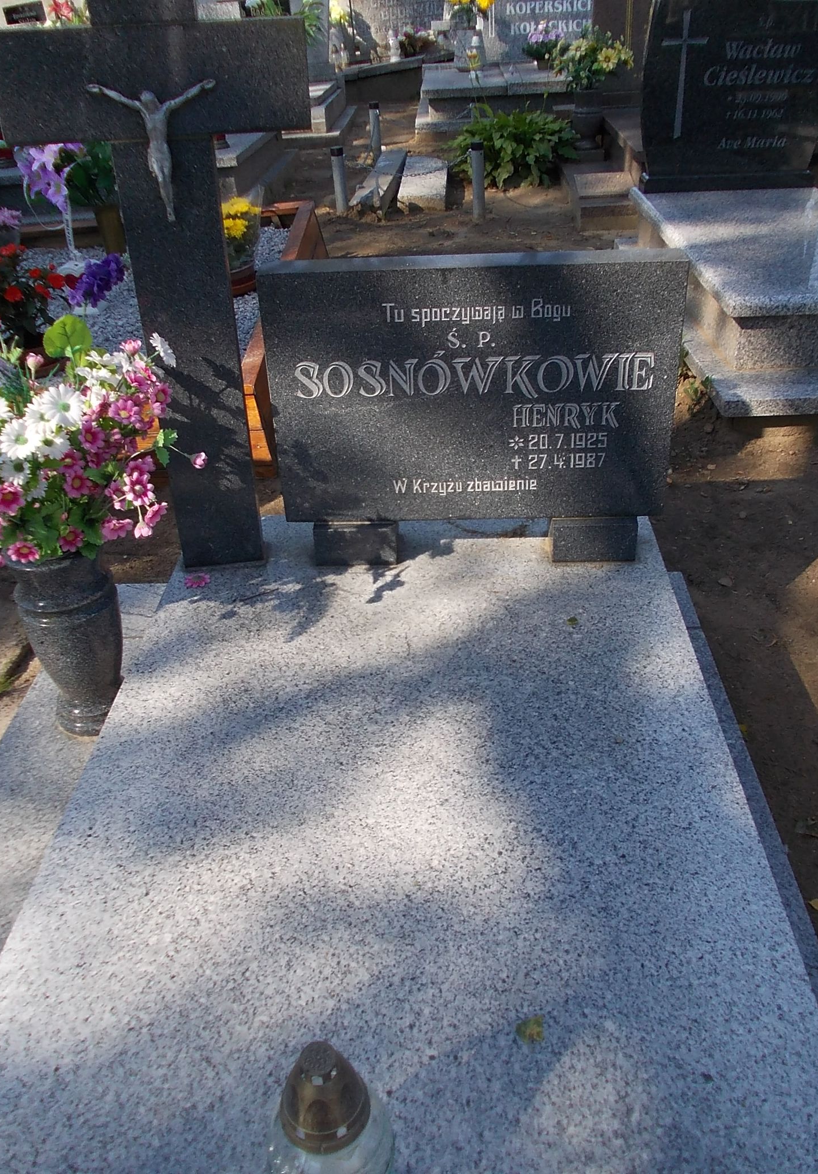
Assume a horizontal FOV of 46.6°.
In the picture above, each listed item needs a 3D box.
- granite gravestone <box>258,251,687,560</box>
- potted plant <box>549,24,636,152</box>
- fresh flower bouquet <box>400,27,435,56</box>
[{"bbox_3d":[0.106,-0.330,1.635,0.680,0.445,0.066,-1,32,4],"label":"granite gravestone"},{"bbox_3d":[0.962,-2.659,5.050,0.451,0.572,0.406,-1,33,4],"label":"potted plant"},{"bbox_3d":[0.070,-4.654,8.100,0.305,0.211,0.260,-1,33,4],"label":"fresh flower bouquet"}]

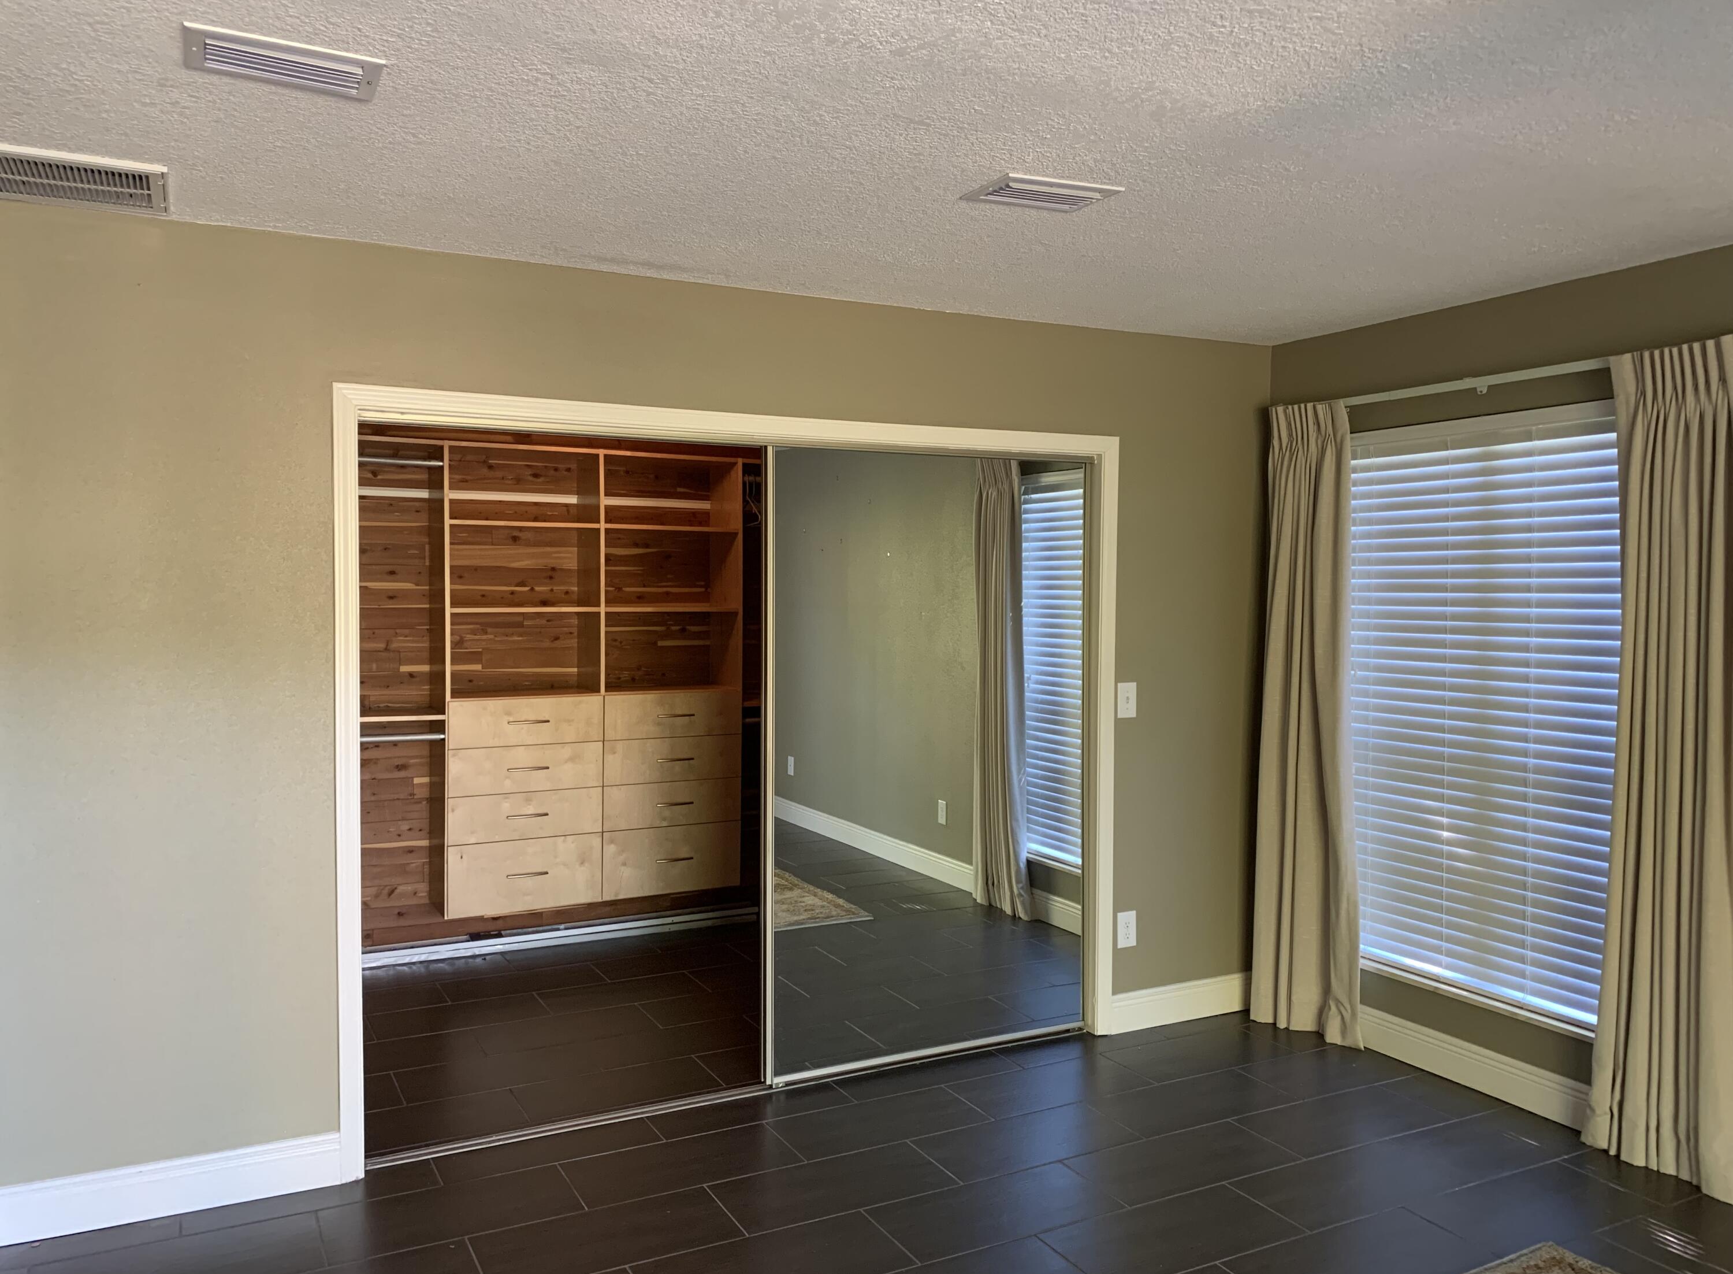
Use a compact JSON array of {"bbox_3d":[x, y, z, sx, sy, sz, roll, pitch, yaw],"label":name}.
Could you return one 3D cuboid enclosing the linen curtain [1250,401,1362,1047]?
[{"bbox_3d":[1.546,0.294,4.548,0.145,2.205,0.405,-1,2,-27],"label":"linen curtain"}]

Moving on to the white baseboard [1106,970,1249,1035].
[{"bbox_3d":[1.168,1.324,4.712,0.723,0.142,0.020,-1,2,-27],"label":"white baseboard"}]

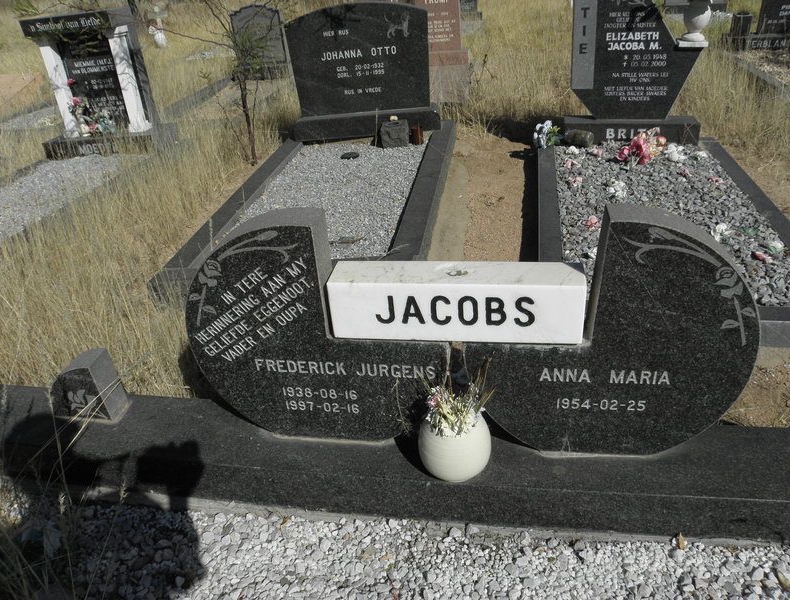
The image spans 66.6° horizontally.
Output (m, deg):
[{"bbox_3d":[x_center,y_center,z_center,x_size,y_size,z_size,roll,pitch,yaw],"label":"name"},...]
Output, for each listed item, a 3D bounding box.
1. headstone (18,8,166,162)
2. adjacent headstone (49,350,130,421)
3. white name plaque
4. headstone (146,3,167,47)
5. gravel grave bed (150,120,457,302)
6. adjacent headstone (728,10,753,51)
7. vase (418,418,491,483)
[{"bbox_3d":[-2.350,-1.662,4.630,0.900,1.030,0.350,1,32,12],"label":"headstone"},{"bbox_3d":[-0.850,0.228,1.629,0.171,0.174,0.079,1,32,12],"label":"adjacent headstone"},{"bbox_3d":[0.127,0.002,1.261,0.517,0.133,0.098,1,32,12],"label":"white name plaque"},{"bbox_3d":[-4.239,-4.914,10.769,0.290,0.700,0.120,1,32,12],"label":"headstone"},{"bbox_3d":[-0.319,-0.603,3.366,1.118,0.130,2.290,-1,31,9],"label":"gravel grave bed"},{"bbox_3d":[3.332,-2.588,5.795,0.180,0.290,0.180,1,32,12],"label":"adjacent headstone"},{"bbox_3d":[0.130,0.311,1.329,0.161,0.144,0.161,1,32,12],"label":"vase"}]

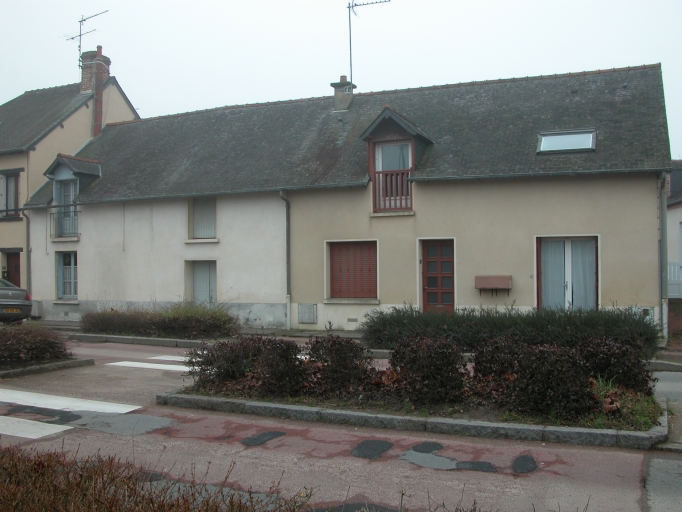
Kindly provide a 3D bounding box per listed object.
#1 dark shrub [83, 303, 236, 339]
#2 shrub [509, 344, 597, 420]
[{"bbox_3d":[-4.050,1.380,15.300,3.750,0.640,1.000,-1,0,24],"label":"dark shrub"},{"bbox_3d":[2.200,1.250,7.200,0.850,0.710,0.800,-1,0,24],"label":"shrub"}]

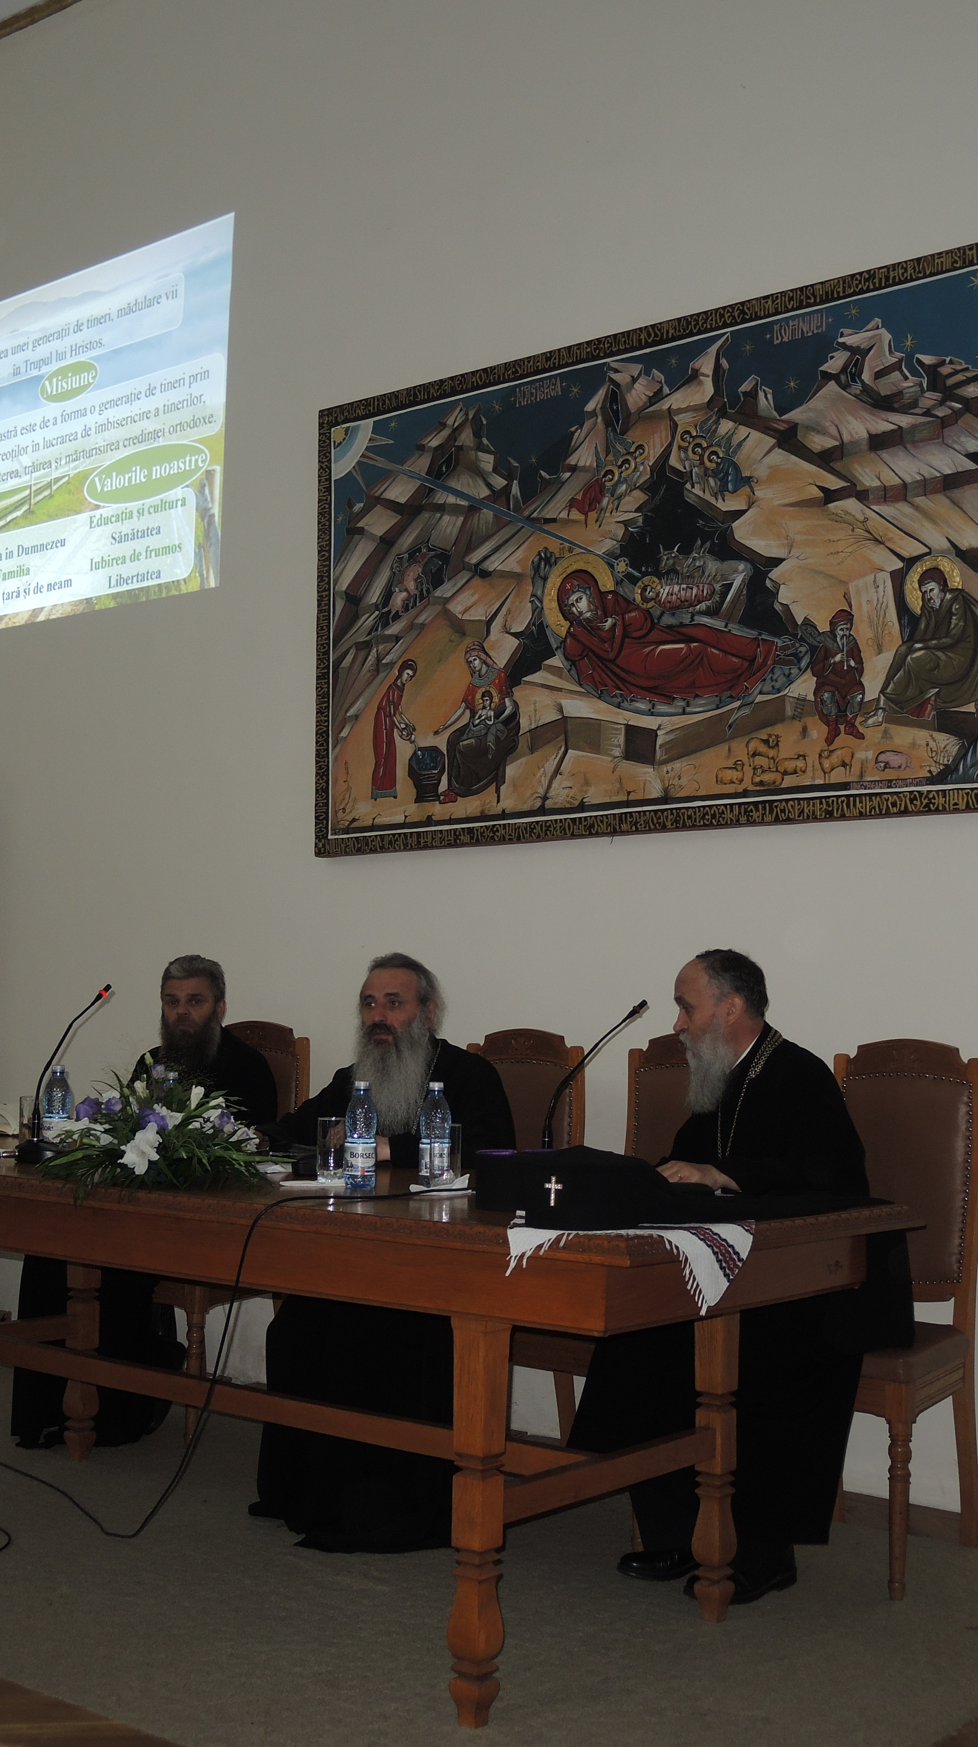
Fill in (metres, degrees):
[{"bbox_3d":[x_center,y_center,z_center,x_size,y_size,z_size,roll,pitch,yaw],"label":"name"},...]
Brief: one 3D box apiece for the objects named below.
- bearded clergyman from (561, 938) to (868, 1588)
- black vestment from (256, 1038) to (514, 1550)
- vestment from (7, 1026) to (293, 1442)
[{"bbox_3d":[0.542,0.850,4.249,0.732,1.345,0.566,3,-5,-22],"label":"bearded clergyman"},{"bbox_3d":[-0.208,0.992,4.698,0.673,1.115,0.732,-3,-6,38],"label":"black vestment"},{"bbox_3d":[-0.929,1.030,5.327,0.637,1.121,0.684,-3,-6,38],"label":"vestment"}]

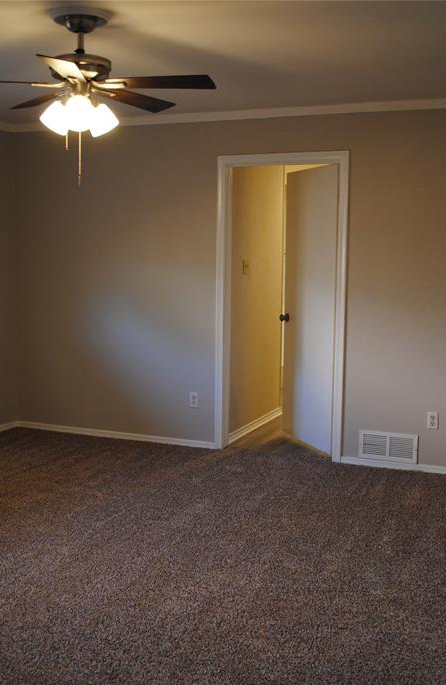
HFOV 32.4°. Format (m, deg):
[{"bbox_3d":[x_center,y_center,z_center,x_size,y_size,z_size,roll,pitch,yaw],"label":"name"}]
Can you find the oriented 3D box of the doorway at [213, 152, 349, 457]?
[{"bbox_3d":[0.416,-0.243,5.460,0.943,2.124,0.129,3,8,21],"label":"doorway"}]

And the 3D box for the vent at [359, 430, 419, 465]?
[{"bbox_3d":[1.131,0.712,5.241,0.394,0.194,0.015,3,8,21],"label":"vent"}]

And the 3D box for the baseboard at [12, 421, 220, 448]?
[{"bbox_3d":[-0.868,0.718,6.024,1.751,0.055,0.015,3,8,21],"label":"baseboard"}]

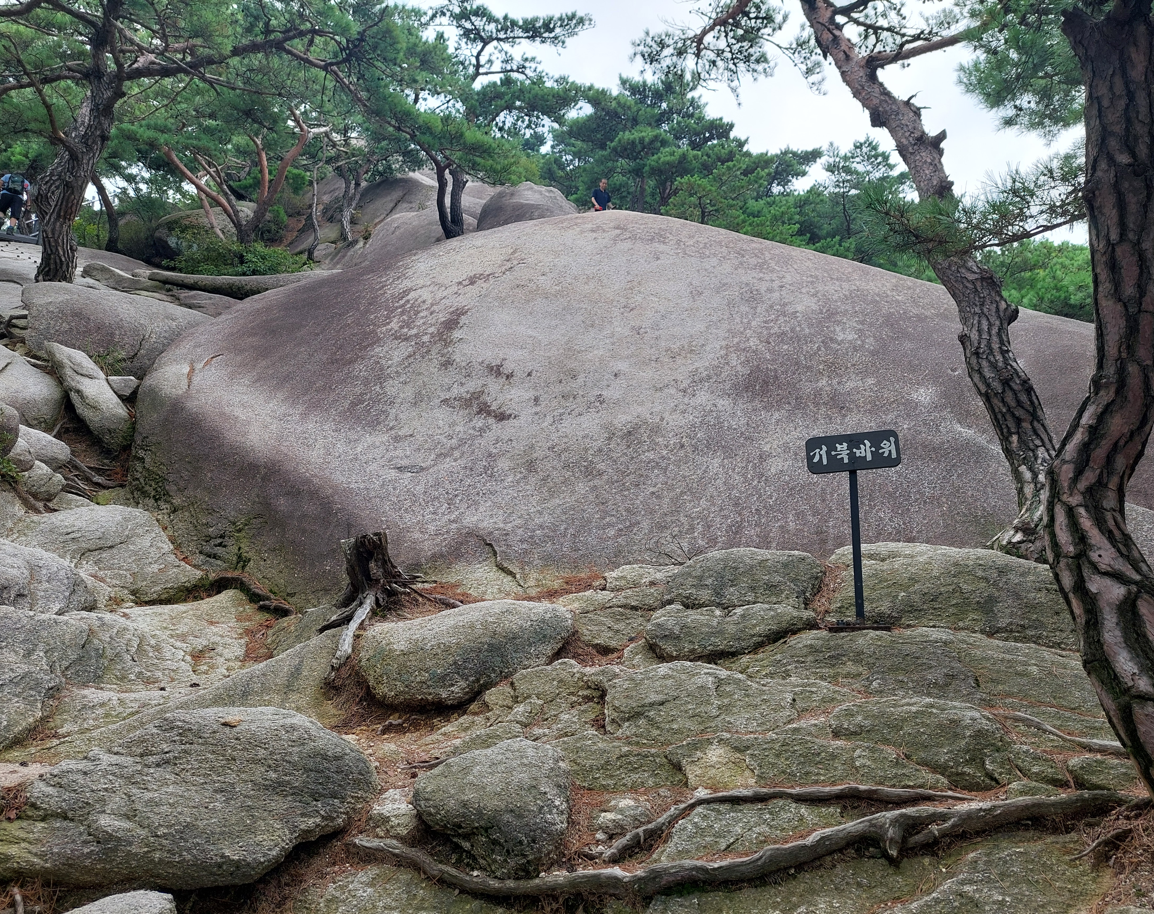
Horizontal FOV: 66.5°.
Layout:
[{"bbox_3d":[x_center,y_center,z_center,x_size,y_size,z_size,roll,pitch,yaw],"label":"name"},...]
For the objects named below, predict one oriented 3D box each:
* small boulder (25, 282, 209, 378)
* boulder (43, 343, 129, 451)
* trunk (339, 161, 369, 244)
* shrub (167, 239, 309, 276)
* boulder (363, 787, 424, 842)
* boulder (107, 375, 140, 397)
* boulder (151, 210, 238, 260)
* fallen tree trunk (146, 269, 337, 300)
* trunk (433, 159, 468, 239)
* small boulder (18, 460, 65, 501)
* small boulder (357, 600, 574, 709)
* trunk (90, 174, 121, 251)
[{"bbox_3d":[-5.722,-1.591,11.100,2.300,1.150,1.500,-2,-9,10],"label":"small boulder"},{"bbox_3d":[-4.888,-0.605,8.800,0.800,1.000,0.600,0,-9,0],"label":"boulder"},{"bbox_3d":[-4.820,-5.498,19.000,0.620,1.850,0.500,3,-10,-15],"label":"trunk"},{"bbox_3d":[-5.785,-3.416,15.000,2.150,0.650,1.100,4,-11,-22],"label":"shrub"},{"bbox_3d":[-0.754,1.462,3.600,0.250,0.200,0.220,2,-10,-11],"label":"boulder"},{"bbox_3d":[-4.959,-0.774,9.600,0.400,0.230,0.320,0,-9,0],"label":"boulder"},{"bbox_3d":[-7.790,-4.603,18.300,2.000,1.200,1.500,0,-9,0],"label":"boulder"},{"bbox_3d":[-5.218,-2.724,13.800,3.100,0.420,0.750,0,-9,0],"label":"fallen tree trunk"},{"bbox_3d":[-2.328,-4.699,16.000,0.520,1.500,0.400,0,-9,0],"label":"trunk"},{"bbox_3d":[-4.686,0.212,7.700,0.360,0.330,0.360,6,-12,-31],"label":"small boulder"},{"bbox_3d":[-0.604,1.061,4.750,1.120,0.480,0.620,3,-9,-18],"label":"small boulder"},{"bbox_3d":[-9.629,-4.995,18.000,0.600,1.680,0.400,0,-9,0],"label":"trunk"}]

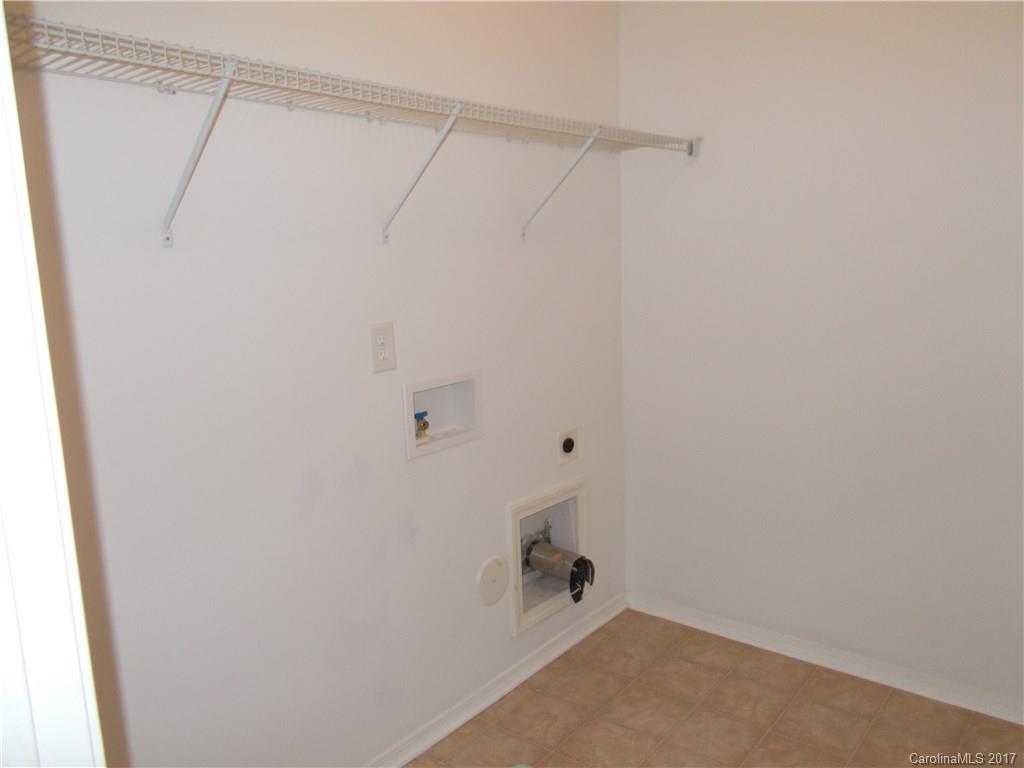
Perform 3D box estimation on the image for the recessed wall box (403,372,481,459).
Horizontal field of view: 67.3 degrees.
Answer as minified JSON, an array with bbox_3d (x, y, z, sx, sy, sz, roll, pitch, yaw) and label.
[{"bbox_3d":[-0.221,0.082,2.196,0.085,0.207,0.304,5,12,39],"label":"recessed wall box"}]

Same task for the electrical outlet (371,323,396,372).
[{"bbox_3d":[-0.332,-0.094,1.986,0.010,0.125,0.079,5,12,39],"label":"electrical outlet"}]

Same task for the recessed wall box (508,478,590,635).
[{"bbox_3d":[0.077,0.569,2.648,0.165,0.430,0.425,5,12,39],"label":"recessed wall box"}]

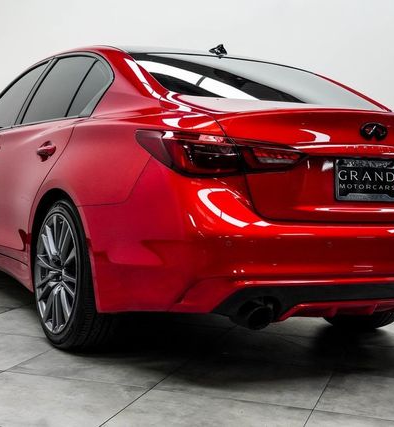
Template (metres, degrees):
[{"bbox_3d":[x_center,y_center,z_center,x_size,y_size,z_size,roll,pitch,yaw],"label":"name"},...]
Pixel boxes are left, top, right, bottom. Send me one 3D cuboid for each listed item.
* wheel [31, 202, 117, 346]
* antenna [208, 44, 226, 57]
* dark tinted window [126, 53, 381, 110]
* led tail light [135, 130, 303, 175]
[{"bbox_3d":[-0.499,0.252,3.474,0.265,0.665,0.665,0,4,-30],"label":"wheel"},{"bbox_3d":[0.106,-0.803,3.950,0.060,0.058,0.140,0,4,-30],"label":"antenna"},{"bbox_3d":[0.275,-0.615,3.658,1.180,0.130,0.720,0,26,-30],"label":"dark tinted window"},{"bbox_3d":[0.085,-0.220,2.896,0.520,0.170,0.360,0,4,-30],"label":"led tail light"}]

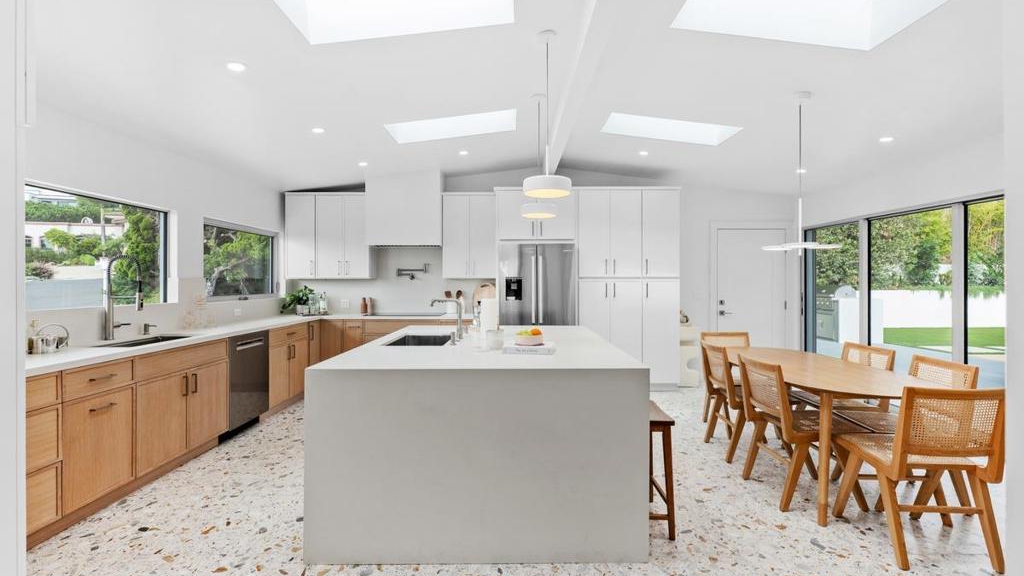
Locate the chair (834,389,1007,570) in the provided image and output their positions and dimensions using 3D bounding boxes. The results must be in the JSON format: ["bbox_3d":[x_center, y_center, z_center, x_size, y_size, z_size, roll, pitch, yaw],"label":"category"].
[{"bbox_3d":[2.035,0.878,2.335,0.490,0.830,0.570,0,1,5],"label":"chair"}]

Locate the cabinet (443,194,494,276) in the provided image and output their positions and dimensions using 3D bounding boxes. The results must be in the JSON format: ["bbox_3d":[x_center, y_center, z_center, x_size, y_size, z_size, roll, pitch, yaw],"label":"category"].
[{"bbox_3d":[-0.542,-0.669,5.930,0.665,1.095,0.340,0,1,0],"label":"cabinet"}]

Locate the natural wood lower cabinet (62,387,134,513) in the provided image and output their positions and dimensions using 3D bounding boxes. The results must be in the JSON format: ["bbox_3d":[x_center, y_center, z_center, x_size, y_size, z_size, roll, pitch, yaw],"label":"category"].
[{"bbox_3d":[-2.635,0.897,2.594,0.607,0.586,0.462,0,1,0],"label":"natural wood lower cabinet"}]

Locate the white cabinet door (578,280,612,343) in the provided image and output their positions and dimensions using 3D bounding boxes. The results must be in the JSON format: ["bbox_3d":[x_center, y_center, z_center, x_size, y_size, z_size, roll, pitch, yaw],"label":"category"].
[{"bbox_3d":[0.992,0.517,5.456,0.367,1.250,0.030,0,1,0],"label":"white cabinet door"}]

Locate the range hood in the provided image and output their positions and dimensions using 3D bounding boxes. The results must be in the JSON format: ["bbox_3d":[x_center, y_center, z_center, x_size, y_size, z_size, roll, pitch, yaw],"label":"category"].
[{"bbox_3d":[-1.336,-0.993,5.850,0.936,0.936,0.500,0,1,0],"label":"range hood"}]

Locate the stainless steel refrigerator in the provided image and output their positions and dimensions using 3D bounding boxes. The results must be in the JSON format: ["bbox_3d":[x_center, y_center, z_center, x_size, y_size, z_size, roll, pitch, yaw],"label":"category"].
[{"bbox_3d":[0.306,0.355,5.697,0.913,1.785,0.710,0,1,0],"label":"stainless steel refrigerator"}]

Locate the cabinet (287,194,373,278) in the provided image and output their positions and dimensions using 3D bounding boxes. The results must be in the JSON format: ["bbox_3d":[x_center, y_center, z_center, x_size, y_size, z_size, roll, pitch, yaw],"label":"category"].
[{"bbox_3d":[-2.334,-0.668,5.930,1.057,1.099,0.340,0,1,0],"label":"cabinet"}]

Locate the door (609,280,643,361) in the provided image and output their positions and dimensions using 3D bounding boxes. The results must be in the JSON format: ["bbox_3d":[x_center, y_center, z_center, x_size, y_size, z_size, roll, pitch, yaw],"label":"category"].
[{"bbox_3d":[1.370,0.523,5.482,0.382,1.263,0.025,0,1,0],"label":"door"}]

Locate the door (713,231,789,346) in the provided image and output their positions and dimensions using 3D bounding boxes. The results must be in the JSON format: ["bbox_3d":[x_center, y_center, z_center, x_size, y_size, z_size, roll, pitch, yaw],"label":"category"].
[{"bbox_3d":[3.180,0.228,6.042,0.920,2.030,0.060,0,1,0],"label":"door"}]

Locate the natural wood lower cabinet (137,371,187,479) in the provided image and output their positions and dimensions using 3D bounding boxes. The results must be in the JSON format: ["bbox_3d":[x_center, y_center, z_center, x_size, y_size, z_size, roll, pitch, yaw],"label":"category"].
[{"bbox_3d":[-2.610,0.844,3.054,0.580,0.645,0.455,0,1,0],"label":"natural wood lower cabinet"}]

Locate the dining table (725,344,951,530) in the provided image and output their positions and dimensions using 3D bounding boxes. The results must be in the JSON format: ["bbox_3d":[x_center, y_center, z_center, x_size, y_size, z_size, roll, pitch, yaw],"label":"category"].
[{"bbox_3d":[2.011,0.906,3.159,0.880,0.738,1.755,0,1,0],"label":"dining table"}]

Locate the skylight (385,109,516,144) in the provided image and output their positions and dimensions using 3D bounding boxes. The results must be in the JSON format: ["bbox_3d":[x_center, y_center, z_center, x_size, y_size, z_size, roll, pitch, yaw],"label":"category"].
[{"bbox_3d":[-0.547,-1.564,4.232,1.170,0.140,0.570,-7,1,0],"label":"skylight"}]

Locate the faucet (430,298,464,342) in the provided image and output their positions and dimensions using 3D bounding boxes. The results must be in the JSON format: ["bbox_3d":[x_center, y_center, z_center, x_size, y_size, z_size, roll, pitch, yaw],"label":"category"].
[{"bbox_3d":[-0.464,0.224,3.198,0.240,0.274,0.065,0,1,0],"label":"faucet"}]

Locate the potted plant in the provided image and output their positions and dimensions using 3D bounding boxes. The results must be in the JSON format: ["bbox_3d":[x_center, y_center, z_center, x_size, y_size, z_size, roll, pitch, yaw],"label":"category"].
[{"bbox_3d":[-2.664,0.155,5.650,0.390,0.370,0.330,0,1,0],"label":"potted plant"}]

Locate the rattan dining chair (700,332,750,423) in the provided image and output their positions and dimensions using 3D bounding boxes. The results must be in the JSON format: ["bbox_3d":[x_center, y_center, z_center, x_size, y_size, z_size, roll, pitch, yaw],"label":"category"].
[{"bbox_3d":[2.047,0.855,4.121,0.480,0.820,0.550,0,1,0],"label":"rattan dining chair"}]

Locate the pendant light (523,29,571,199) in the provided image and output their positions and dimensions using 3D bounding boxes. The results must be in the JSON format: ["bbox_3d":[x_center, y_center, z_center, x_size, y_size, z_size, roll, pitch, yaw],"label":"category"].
[{"bbox_3d":[0.217,-1.055,2.747,0.291,0.969,0.291,0,1,0],"label":"pendant light"}]

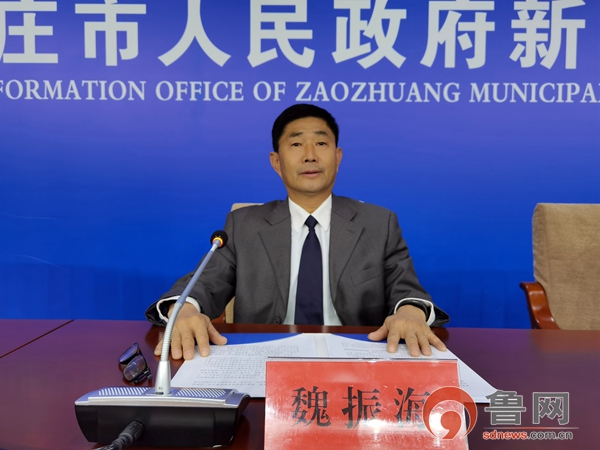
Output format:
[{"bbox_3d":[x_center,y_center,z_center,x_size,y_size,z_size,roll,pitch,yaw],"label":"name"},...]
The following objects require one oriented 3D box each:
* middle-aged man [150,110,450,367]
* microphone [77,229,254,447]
[{"bbox_3d":[0.000,0.330,1.110,0.640,1.260,0.620,0,3,1],"label":"middle-aged man"},{"bbox_3d":[-0.153,0.125,0.642,0.175,0.215,0.280,0,3,0],"label":"microphone"}]

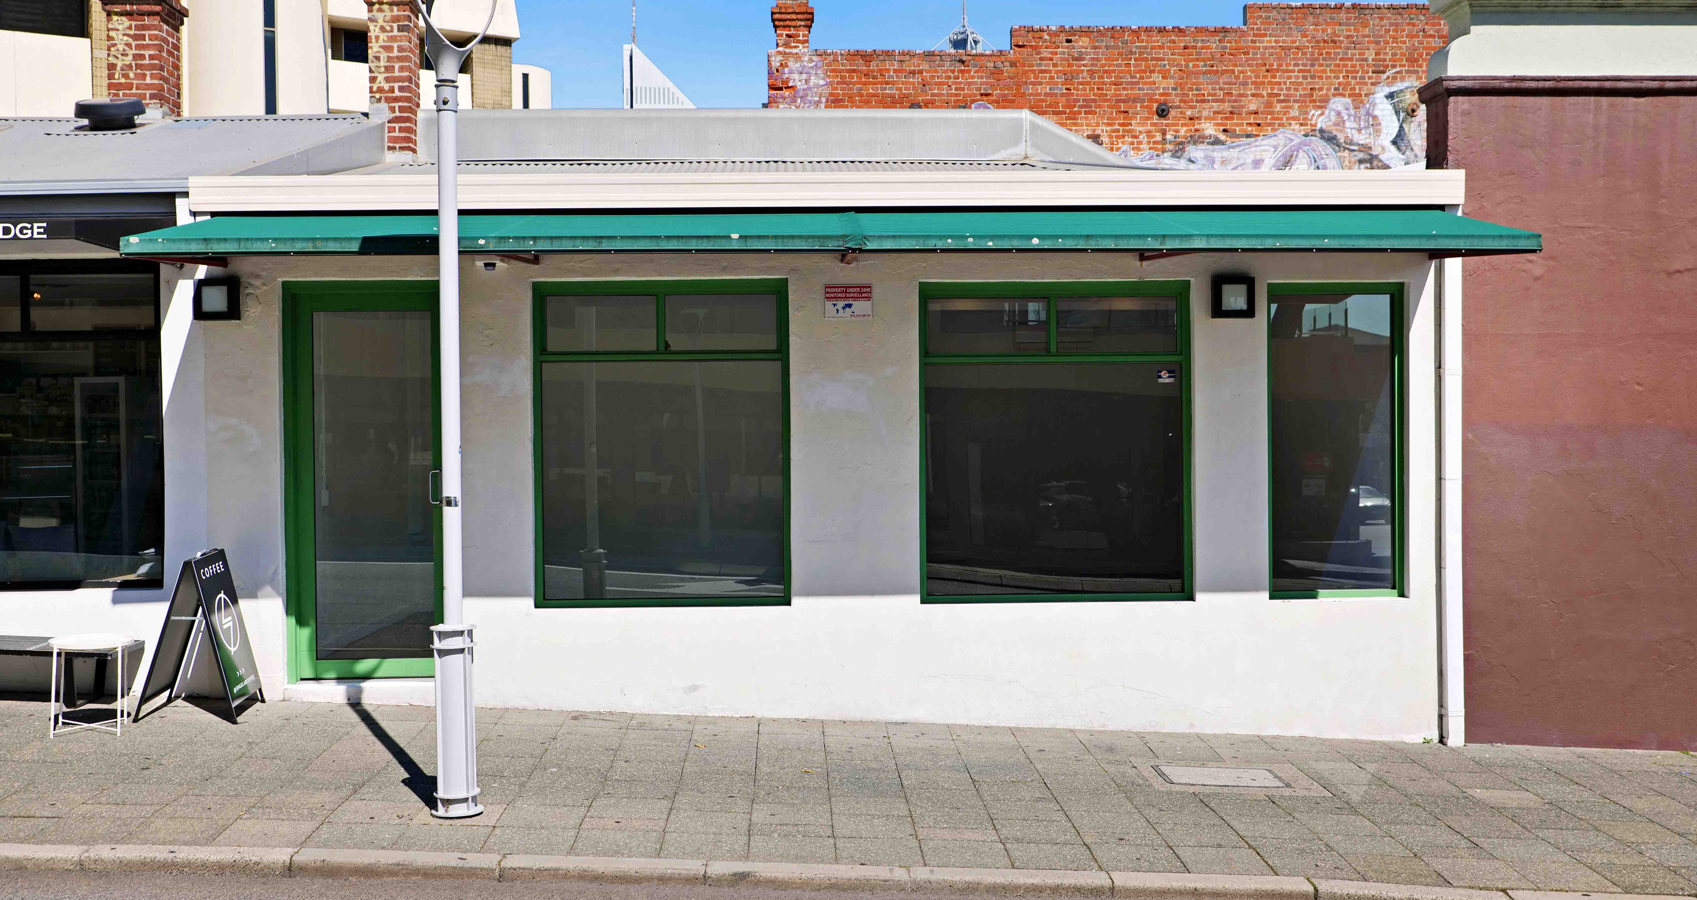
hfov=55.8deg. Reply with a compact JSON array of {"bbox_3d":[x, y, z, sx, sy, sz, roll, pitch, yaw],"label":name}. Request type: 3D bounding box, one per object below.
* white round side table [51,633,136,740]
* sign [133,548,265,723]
[{"bbox_3d":[-4.152,1.286,8.770,0.466,0.503,0.466,-1,1,-2],"label":"white round side table"},{"bbox_3d":[-3.775,1.073,9.347,0.543,0.918,0.591,-1,1,-5],"label":"sign"}]

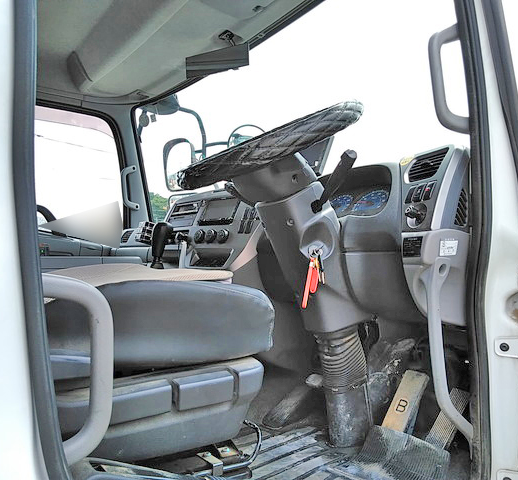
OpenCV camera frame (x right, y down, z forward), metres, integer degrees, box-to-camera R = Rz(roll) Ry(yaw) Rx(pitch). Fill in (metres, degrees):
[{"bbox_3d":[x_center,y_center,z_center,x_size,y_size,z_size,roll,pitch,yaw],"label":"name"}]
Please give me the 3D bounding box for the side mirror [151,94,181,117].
[{"bbox_3d":[-0.497,-0.738,2.680,0.190,0.150,0.130,-1,-2,39],"label":"side mirror"}]

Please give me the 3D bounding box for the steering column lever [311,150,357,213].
[{"bbox_3d":[0.159,-0.123,1.087,0.032,0.032,0.153,1,-44,-34],"label":"steering column lever"}]

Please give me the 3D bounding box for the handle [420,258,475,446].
[{"bbox_3d":[0.395,0.228,1.040,0.100,0.375,0.070,1,-2,-34],"label":"handle"}]

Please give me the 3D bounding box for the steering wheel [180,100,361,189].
[{"bbox_3d":[0.028,-0.211,1.181,0.460,0.085,0.460,-31,16,-31],"label":"steering wheel"}]

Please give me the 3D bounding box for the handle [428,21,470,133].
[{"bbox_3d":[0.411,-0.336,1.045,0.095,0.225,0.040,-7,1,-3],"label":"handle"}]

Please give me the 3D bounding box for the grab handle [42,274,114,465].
[{"bbox_3d":[-0.227,0.156,0.605,0.040,0.228,0.100,-1,-2,45],"label":"grab handle"}]

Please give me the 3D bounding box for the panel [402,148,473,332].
[{"bbox_3d":[0.418,-0.006,1.150,0.140,0.390,0.180,1,-1,-20],"label":"panel"}]

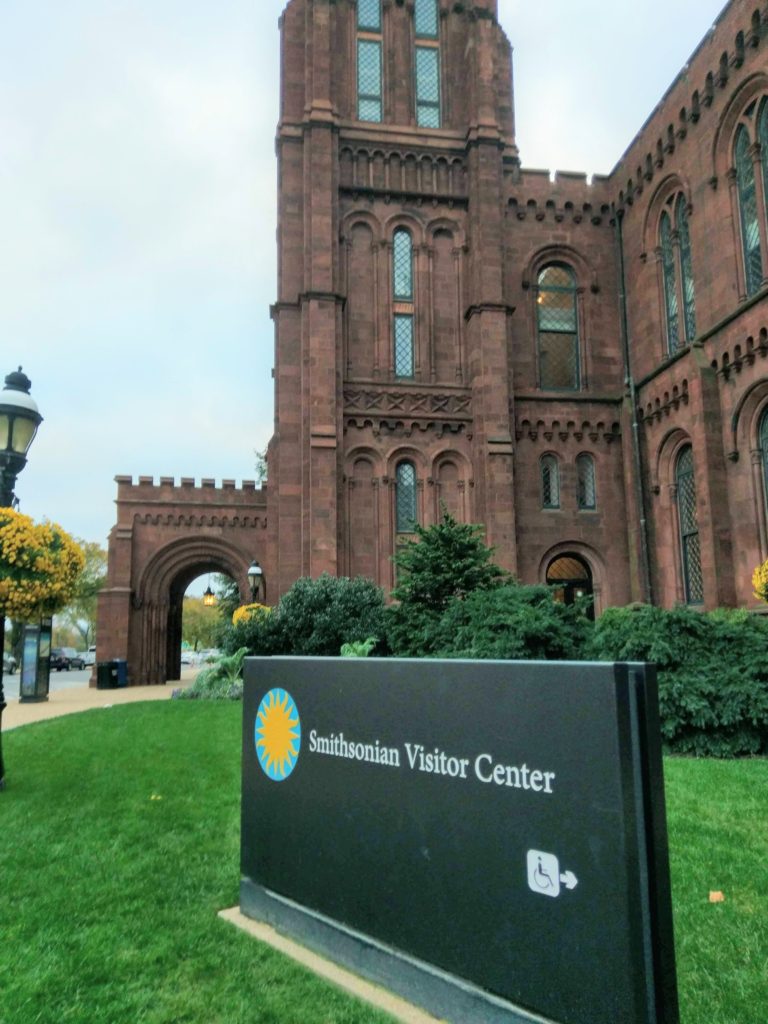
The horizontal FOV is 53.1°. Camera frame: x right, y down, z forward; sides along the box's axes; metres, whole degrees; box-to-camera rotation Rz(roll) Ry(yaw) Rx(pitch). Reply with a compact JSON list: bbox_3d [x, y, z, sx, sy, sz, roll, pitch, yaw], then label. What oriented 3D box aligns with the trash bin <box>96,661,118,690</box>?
[{"bbox_3d":[-10.522,6.229,29.300,0.720,1.040,0.720,1,-10,-8],"label":"trash bin"}]

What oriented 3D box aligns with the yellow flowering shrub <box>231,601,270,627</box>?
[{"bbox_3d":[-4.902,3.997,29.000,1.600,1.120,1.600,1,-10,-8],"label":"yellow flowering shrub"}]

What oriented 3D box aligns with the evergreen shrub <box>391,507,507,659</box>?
[{"bbox_3d":[1.454,2.334,17.806,2.617,4.569,2.600,-1,-10,5],"label":"evergreen shrub"}]

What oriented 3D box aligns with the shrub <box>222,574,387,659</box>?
[{"bbox_3d":[-2.148,3.460,20.806,4.292,3.431,3.000,1,-10,-6],"label":"shrub"}]

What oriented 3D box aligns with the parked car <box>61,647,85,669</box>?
[{"bbox_3d":[-24.165,11.338,59.000,1.900,1.750,4.800,1,-10,-8],"label":"parked car"}]

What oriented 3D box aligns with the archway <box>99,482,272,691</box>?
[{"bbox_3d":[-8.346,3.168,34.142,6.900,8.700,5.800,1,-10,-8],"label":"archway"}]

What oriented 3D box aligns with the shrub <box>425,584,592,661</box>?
[{"bbox_3d":[2.440,2.801,15.049,3.238,2.681,2.600,-2,-10,9],"label":"shrub"}]

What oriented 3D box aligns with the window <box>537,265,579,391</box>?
[{"bbox_3d":[6.312,-6.674,27.821,1.420,4.700,0.350,1,-10,-8],"label":"window"}]

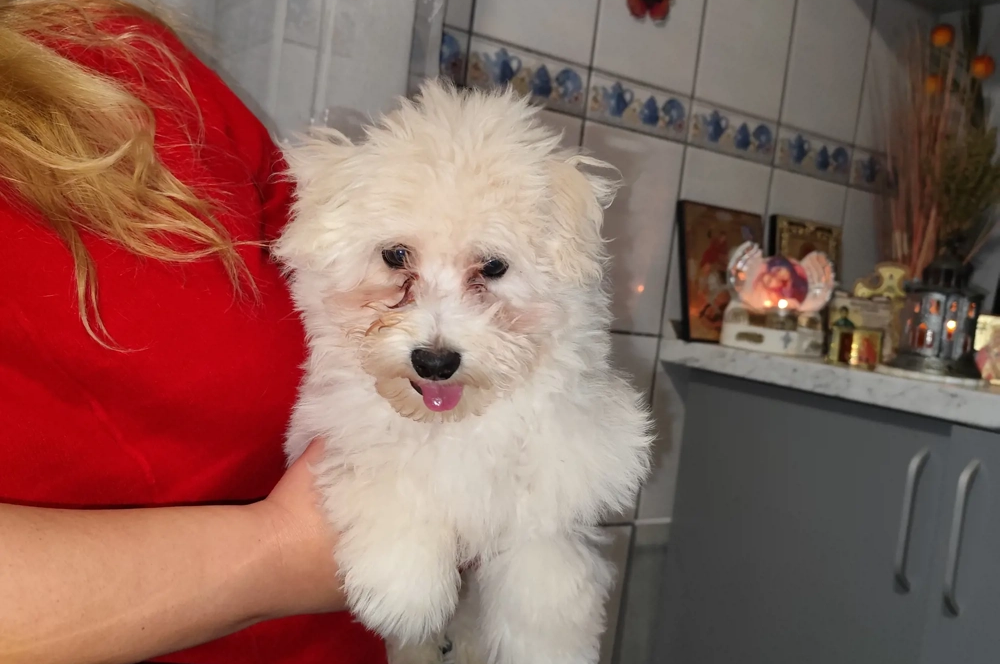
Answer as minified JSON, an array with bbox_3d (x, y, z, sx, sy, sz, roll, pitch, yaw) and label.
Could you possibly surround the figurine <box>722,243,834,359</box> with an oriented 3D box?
[{"bbox_3d":[0.418,-0.050,1.338,0.155,0.160,0.070,9,4,23],"label":"figurine"}]

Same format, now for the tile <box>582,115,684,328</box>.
[{"bbox_3d":[0.188,-0.149,1.328,0.199,0.299,0.010,5,4,-33],"label":"tile"}]

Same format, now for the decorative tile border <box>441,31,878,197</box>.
[{"bbox_3d":[0.324,-0.323,1.389,1.000,0.068,0.010,5,4,-33],"label":"decorative tile border"}]

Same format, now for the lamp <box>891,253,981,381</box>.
[{"bbox_3d":[0.595,-0.023,1.190,0.117,0.168,0.117,9,4,27],"label":"lamp"}]

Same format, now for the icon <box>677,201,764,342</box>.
[{"bbox_3d":[0.353,-0.089,1.401,0.175,0.217,0.016,5,-10,-33],"label":"icon"}]

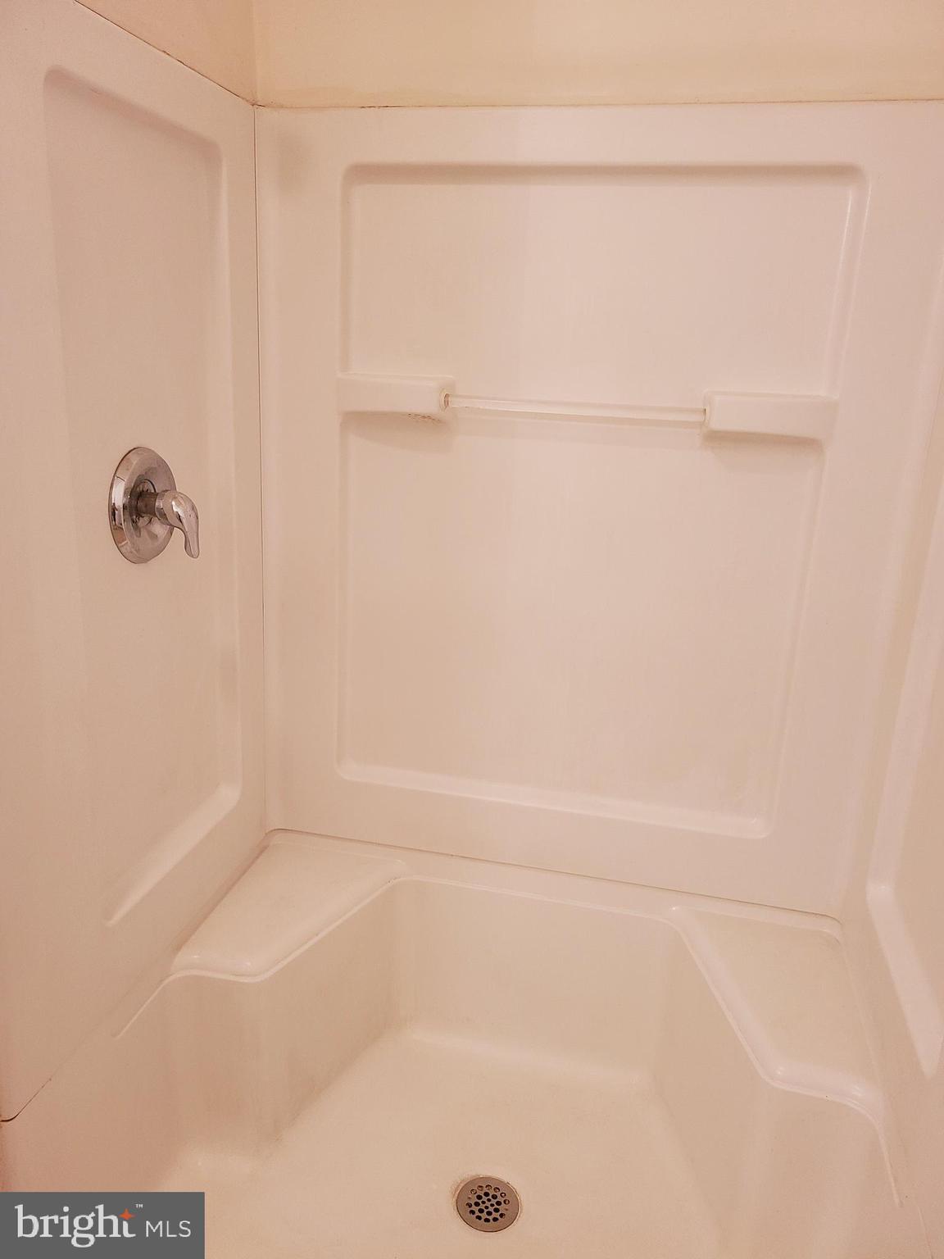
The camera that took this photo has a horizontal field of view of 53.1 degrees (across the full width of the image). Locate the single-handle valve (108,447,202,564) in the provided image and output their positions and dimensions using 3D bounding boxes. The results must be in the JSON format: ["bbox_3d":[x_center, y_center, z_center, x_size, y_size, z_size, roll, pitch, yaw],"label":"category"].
[{"bbox_3d":[-0.450,-0.181,1.413,0.088,0.176,0.180,6,17,12],"label":"single-handle valve"}]

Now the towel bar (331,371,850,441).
[{"bbox_3d":[0.167,-0.377,1.594,0.845,0.072,0.068,6,17,12],"label":"towel bar"}]

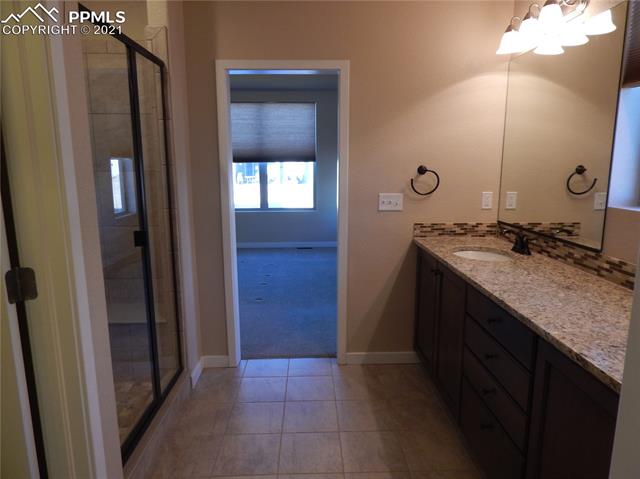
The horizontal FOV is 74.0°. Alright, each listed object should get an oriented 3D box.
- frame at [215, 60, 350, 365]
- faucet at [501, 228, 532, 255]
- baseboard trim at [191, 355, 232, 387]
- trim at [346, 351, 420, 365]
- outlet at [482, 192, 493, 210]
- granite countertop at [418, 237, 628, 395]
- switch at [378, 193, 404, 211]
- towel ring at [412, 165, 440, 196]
[{"bbox_3d":[-0.231,-0.123,2.920,0.846,2.070,0.140,0,10,-2],"label":"frame"},{"bbox_3d":[1.121,0.007,2.445,0.150,0.135,0.150,0,10,-2],"label":"faucet"},{"bbox_3d":[-0.742,0.895,2.889,0.192,0.083,0.280,0,10,-2],"label":"baseboard trim"},{"bbox_3d":[0.461,0.859,3.051,0.531,0.091,0.014,0,10,-2],"label":"trim"},{"bbox_3d":[1.136,-0.263,2.876,0.067,0.111,0.009,0,10,-2],"label":"outlet"},{"bbox_3d":[0.967,0.197,1.839,0.587,0.030,2.200,0,10,-2],"label":"granite countertop"},{"bbox_3d":[0.482,-0.251,2.859,0.164,0.115,0.010,0,10,-2],"label":"switch"},{"bbox_3d":[0.696,-0.391,2.812,0.186,0.191,0.065,0,10,-2],"label":"towel ring"}]

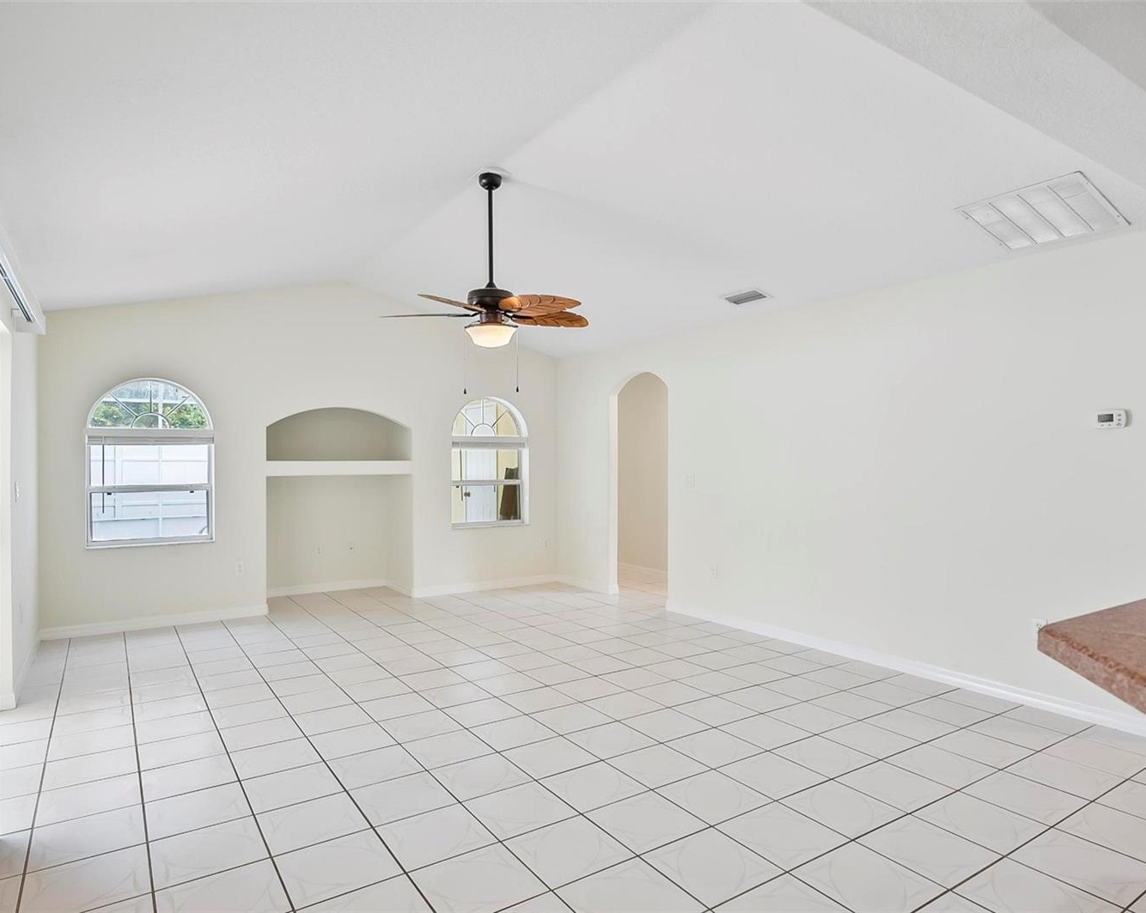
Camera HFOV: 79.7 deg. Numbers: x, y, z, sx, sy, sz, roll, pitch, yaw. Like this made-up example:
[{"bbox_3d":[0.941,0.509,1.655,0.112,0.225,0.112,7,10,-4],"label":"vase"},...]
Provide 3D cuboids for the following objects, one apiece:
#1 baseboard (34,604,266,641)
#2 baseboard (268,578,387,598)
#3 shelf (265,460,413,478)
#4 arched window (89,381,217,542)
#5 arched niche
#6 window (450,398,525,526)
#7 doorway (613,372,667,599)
[{"bbox_3d":[-3.291,1.321,5.510,1.550,0.087,0.020,0,0,-33],"label":"baseboard"},{"bbox_3d":[-2.506,1.325,6.910,1.280,0.087,0.020,0,0,-32],"label":"baseboard"},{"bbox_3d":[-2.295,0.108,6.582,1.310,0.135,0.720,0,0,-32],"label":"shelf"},{"bbox_3d":[-3.356,0.037,5.493,0.870,1.325,0.110,0,0,-32],"label":"arched window"},{"bbox_3d":[-2.292,-0.201,6.579,1.310,0.485,0.750,0,0,-32],"label":"arched niche"},{"bbox_3d":[-0.865,0.057,7.090,0.865,1.315,0.120,0,0,-32],"label":"window"},{"bbox_3d":[0.647,0.291,6.450,0.130,2.135,0.840,0,0,-34],"label":"doorway"}]

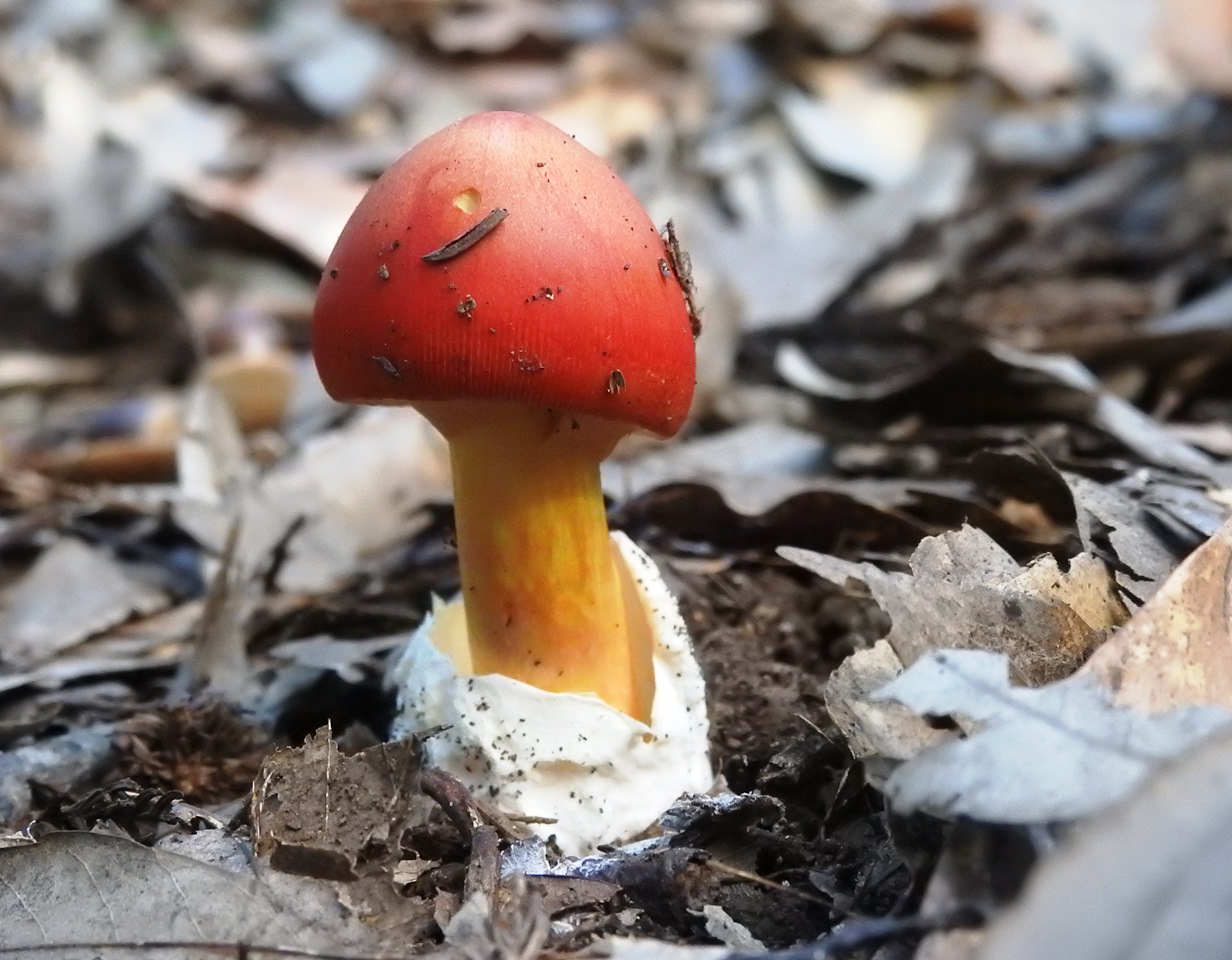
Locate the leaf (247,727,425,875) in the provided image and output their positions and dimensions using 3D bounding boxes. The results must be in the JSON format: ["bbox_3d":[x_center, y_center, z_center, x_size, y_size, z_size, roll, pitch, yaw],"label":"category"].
[{"bbox_3d":[-0.038,0.044,0.400,0.023,0.019,0.011,0,15,0],"label":"leaf"}]

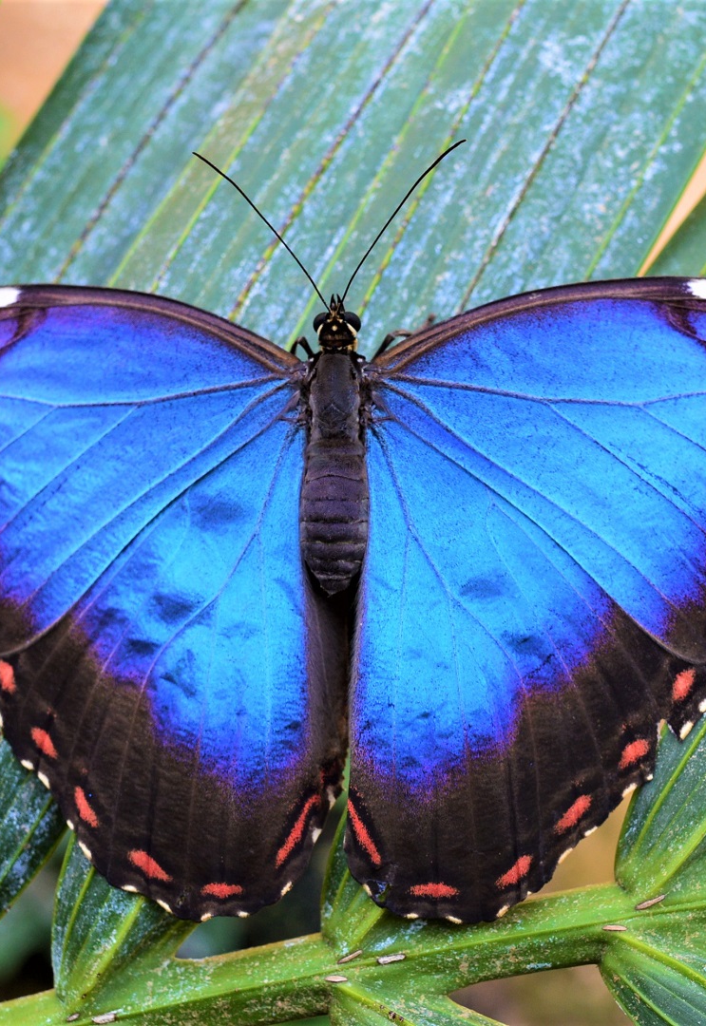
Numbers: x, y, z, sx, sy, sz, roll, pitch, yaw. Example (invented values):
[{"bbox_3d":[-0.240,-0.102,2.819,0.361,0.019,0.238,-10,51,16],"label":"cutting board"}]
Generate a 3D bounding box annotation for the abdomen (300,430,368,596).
[{"bbox_3d":[-0.002,0.000,0.226,0.007,0.017,0.007,0,-2,14],"label":"abdomen"}]

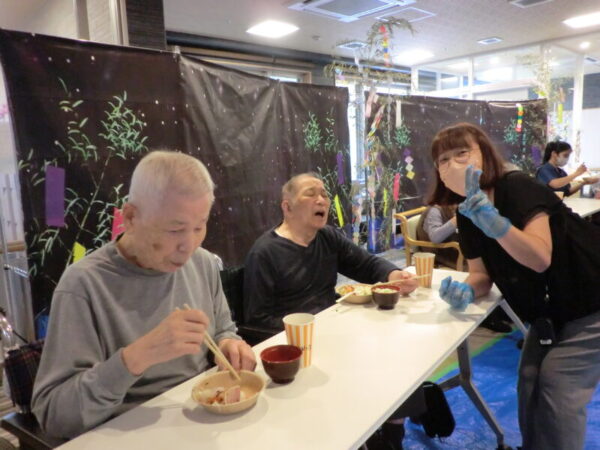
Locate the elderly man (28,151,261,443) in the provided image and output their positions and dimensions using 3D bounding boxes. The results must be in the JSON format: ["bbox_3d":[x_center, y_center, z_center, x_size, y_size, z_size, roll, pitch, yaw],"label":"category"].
[{"bbox_3d":[-0.265,0.481,1.043,0.680,1.240,0.520,5,12,38],"label":"elderly man"}]

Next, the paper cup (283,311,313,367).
[{"bbox_3d":[0.000,0.304,1.179,0.084,0.123,0.084,-2,9,0],"label":"paper cup"}]

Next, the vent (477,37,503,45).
[{"bbox_3d":[2.675,-2.583,6.328,0.250,0.050,0.250,-10,12,-40],"label":"vent"}]

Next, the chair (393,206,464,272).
[{"bbox_3d":[1.044,0.295,3.246,0.570,0.790,0.570,5,12,38],"label":"chair"}]

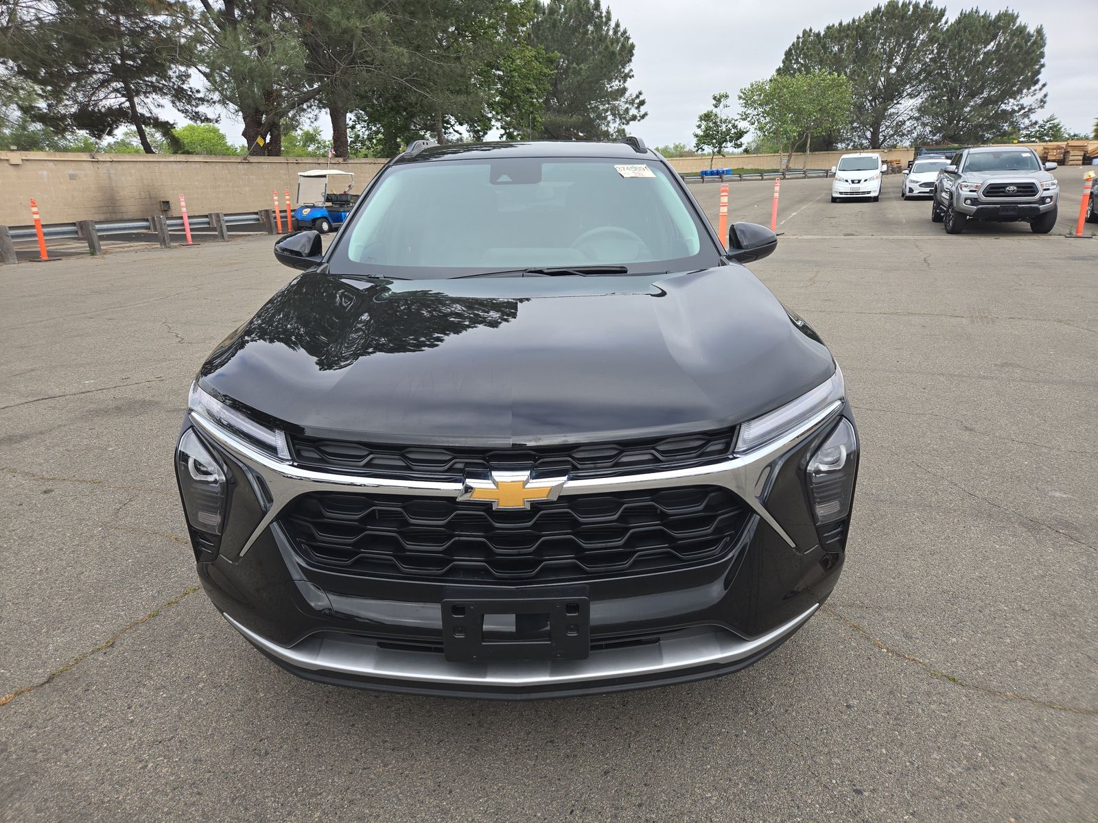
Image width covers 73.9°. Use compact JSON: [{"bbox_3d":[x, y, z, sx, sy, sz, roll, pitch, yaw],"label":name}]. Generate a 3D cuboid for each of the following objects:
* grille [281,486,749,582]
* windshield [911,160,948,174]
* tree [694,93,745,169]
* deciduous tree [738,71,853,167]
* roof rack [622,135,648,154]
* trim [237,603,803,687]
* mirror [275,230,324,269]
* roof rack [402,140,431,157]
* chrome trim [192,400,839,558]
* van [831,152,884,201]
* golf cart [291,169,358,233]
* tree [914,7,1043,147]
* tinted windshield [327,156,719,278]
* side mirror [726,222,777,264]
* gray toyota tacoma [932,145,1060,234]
[{"bbox_3d":[-0.073,0.254,1.567,1.040,0.200,0.140,-1,18,0],"label":"grille"},{"bbox_3d":[14.925,-9.506,28.434,1.380,0.460,0.800,6,20,21],"label":"windshield"},{"bbox_3d":[16.598,-27.283,71.115,5.000,7.120,4.700,3,19,12],"label":"tree"},{"bbox_3d":[23.014,-27.004,68.083,10.400,8.660,8.000,5,19,17],"label":"deciduous tree"},{"bbox_3d":[0.445,-1.505,4.216,0.090,0.110,1.700,-1,18,0],"label":"roof rack"},{"bbox_3d":[-0.069,0.516,1.717,1.500,0.130,0.270,-1,18,0],"label":"trim"},{"bbox_3d":[-1.023,-0.658,2.979,0.205,0.160,0.165,-1,18,0],"label":"mirror"},{"bbox_3d":[-0.653,-1.426,4.002,0.080,0.100,1.500,-1,18,0],"label":"roof rack"},{"bbox_3d":[-0.075,0.179,1.669,1.600,0.300,0.340,-1,18,0],"label":"chrome trim"},{"bbox_3d":[12.807,-9.677,30.118,1.900,1.870,4.720,7,20,23],"label":"van"},{"bbox_3d":[-6.259,-6.062,21.000,1.200,1.760,2.350,6,20,21],"label":"golf cart"},{"bbox_3d":[40.197,-30.100,67.900,12.000,13.200,11.000,9,21,27],"label":"tree"},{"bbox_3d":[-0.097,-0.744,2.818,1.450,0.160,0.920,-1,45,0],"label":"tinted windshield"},{"bbox_3d":[0.827,-0.688,2.979,0.205,0.160,0.165,-1,18,0],"label":"side mirror"},{"bbox_3d":[10.246,-5.210,16.962,1.980,1.790,5.380,6,20,21],"label":"gray toyota tacoma"}]

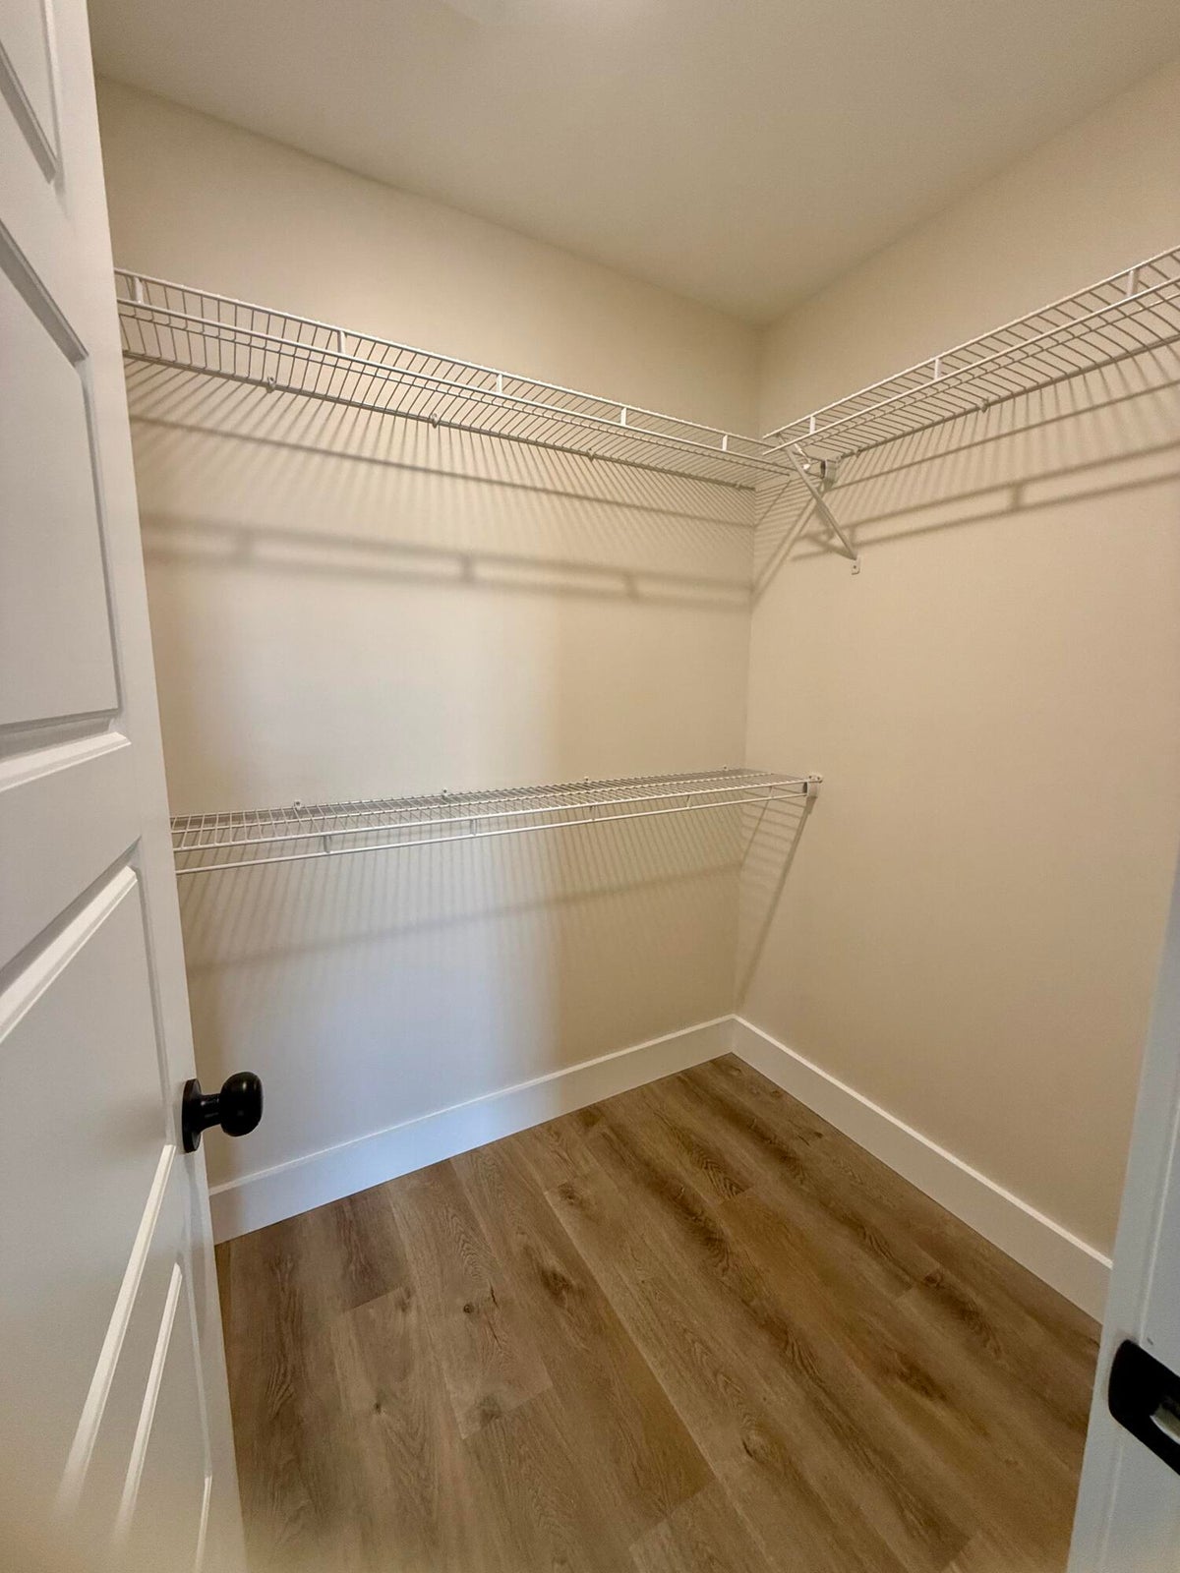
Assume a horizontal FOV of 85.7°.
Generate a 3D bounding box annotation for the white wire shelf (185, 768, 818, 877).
[{"bbox_3d":[-0.154,0.054,1.645,1.760,0.056,0.306,-5,11,-29],"label":"white wire shelf"}]

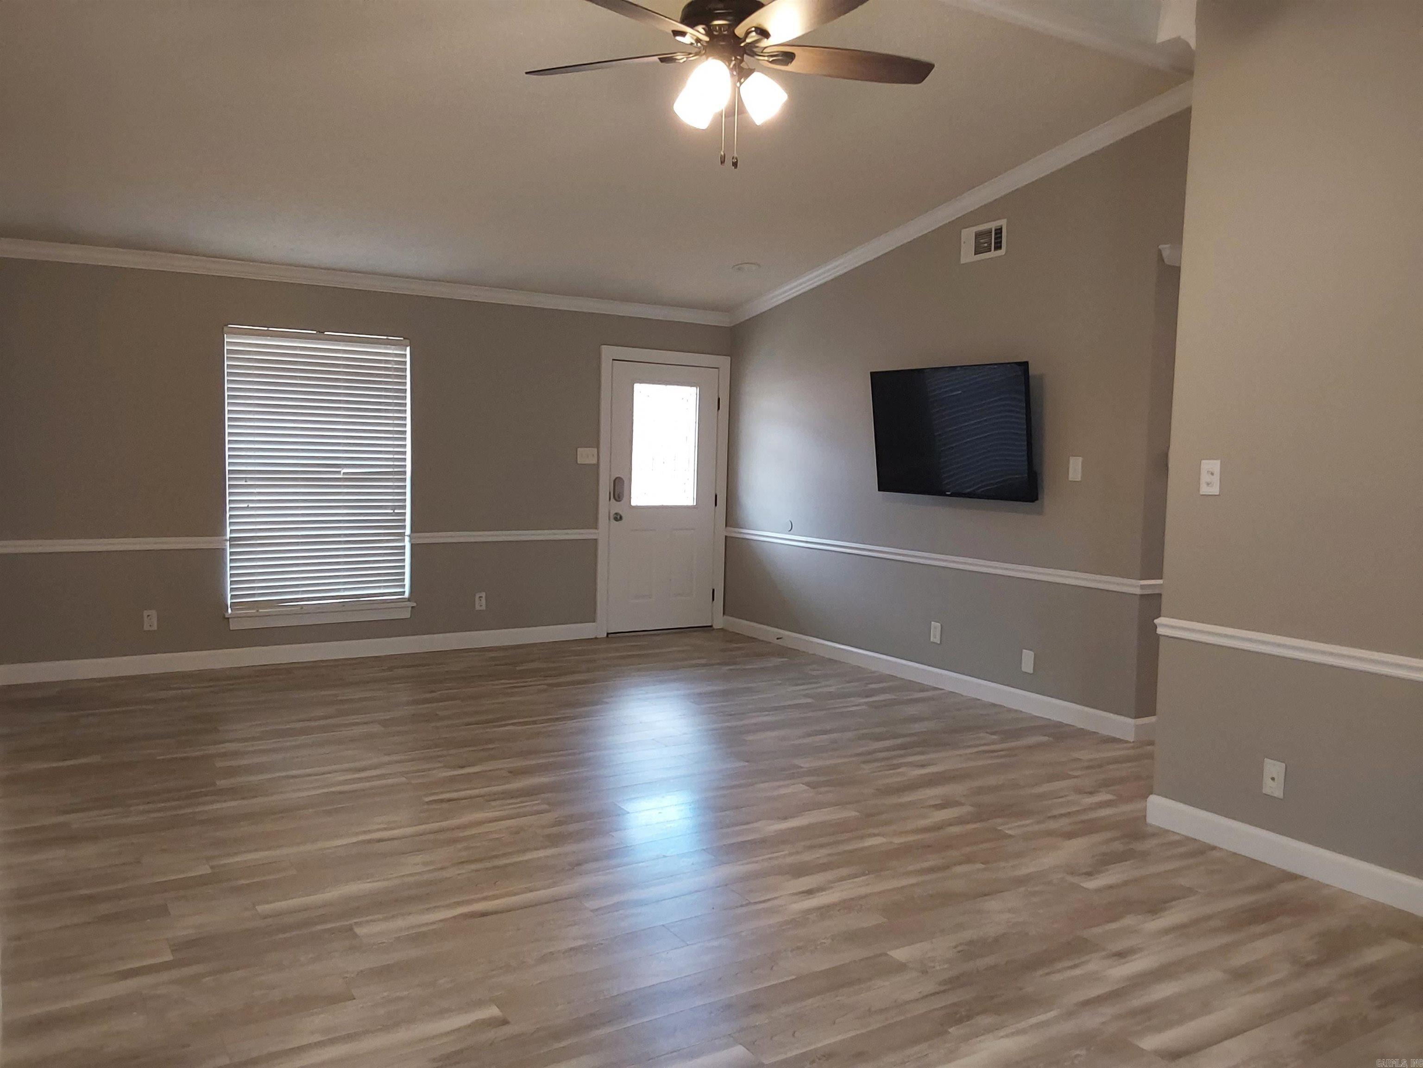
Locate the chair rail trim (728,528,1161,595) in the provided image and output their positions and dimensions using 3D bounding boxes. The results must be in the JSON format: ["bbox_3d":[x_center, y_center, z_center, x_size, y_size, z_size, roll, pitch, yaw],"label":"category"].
[{"bbox_3d":[1.123,0.124,7.337,0.030,0.068,3.813,-1,5,-32],"label":"chair rail trim"}]

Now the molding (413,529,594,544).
[{"bbox_3d":[-1.406,0.019,8.015,1.373,0.067,0.030,-1,5,-32],"label":"molding"}]

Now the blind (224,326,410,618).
[{"bbox_3d":[-2.490,-0.393,7.351,1.139,1.749,0.070,-1,5,-32],"label":"blind"}]

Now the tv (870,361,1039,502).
[{"bbox_3d":[1.384,-0.589,6.655,0.060,0.735,1.280,-10,9,-31],"label":"tv"}]

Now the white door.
[{"bbox_3d":[-0.363,-0.268,8.685,0.911,2.006,0.045,-1,5,-32],"label":"white door"}]

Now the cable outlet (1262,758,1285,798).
[{"bbox_3d":[1.970,0.856,4.030,0.008,0.125,0.076,-1,5,-32],"label":"cable outlet"}]

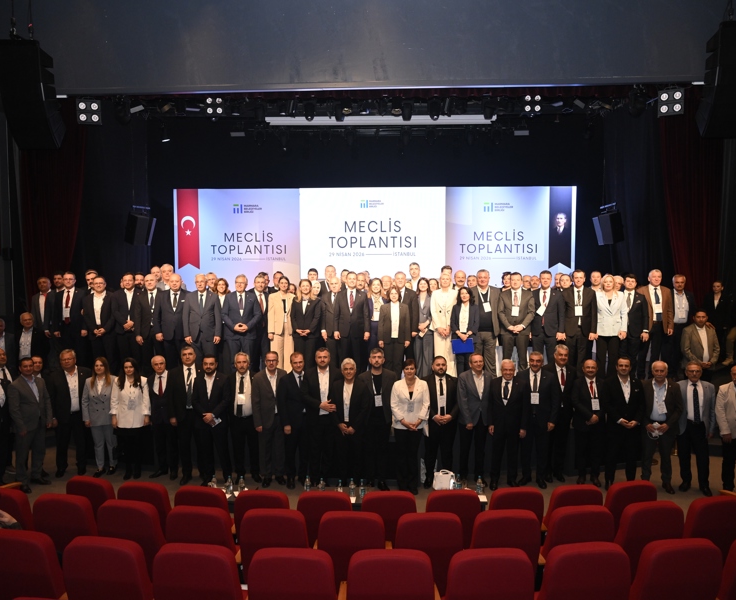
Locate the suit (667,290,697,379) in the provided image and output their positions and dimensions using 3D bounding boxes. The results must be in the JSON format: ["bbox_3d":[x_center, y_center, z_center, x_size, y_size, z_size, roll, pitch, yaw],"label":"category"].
[{"bbox_3d":[5.032,0.564,9.600,0.520,1.456,0.320,2,4,24],"label":"suit"}]

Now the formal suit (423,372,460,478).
[{"bbox_3d":[0.974,1.697,7.949,0.560,1.502,0.340,0,4,6],"label":"formal suit"}]

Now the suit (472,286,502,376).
[{"bbox_3d":[1.704,0.522,8.700,0.520,1.422,0.320,1,4,8],"label":"suit"}]

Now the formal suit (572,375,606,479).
[{"bbox_3d":[2.885,1.657,7.780,0.480,1.384,0.330,0,4,6],"label":"formal suit"}]

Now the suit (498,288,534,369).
[{"bbox_3d":[2.500,0.531,10.056,0.580,1.482,0.340,1,3,13],"label":"suit"}]

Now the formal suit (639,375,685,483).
[{"bbox_3d":[3.865,1.737,7.891,0.550,1.438,0.340,2,4,22],"label":"formal suit"}]

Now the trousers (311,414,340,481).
[{"bbox_3d":[-0.589,1.953,7.910,0.420,0.898,0.310,0,3,-3],"label":"trousers"}]

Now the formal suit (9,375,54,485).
[{"bbox_3d":[-4.500,1.717,8.000,0.360,1.482,0.560,3,5,40],"label":"formal suit"}]

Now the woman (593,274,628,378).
[{"bbox_3d":[3.718,0.471,9.200,0.520,1.734,0.330,1,4,20],"label":"woman"}]

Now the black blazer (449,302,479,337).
[{"bbox_3d":[1.448,0.302,9.050,0.440,0.560,0.310,1,4,9],"label":"black blazer"}]

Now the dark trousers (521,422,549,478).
[{"bbox_3d":[2.155,1.925,7.720,0.380,0.813,0.280,0,4,6],"label":"dark trousers"}]

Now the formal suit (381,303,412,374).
[{"bbox_3d":[0.468,0.681,9.812,0.530,1.283,0.310,0,3,2],"label":"formal suit"}]

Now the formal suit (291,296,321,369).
[{"bbox_3d":[-1.104,0.568,10.647,0.510,1.298,0.290,0,4,-6],"label":"formal suit"}]

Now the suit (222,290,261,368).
[{"bbox_3d":[-1.863,0.546,8.800,0.580,1.373,0.340,-1,4,-8],"label":"suit"}]

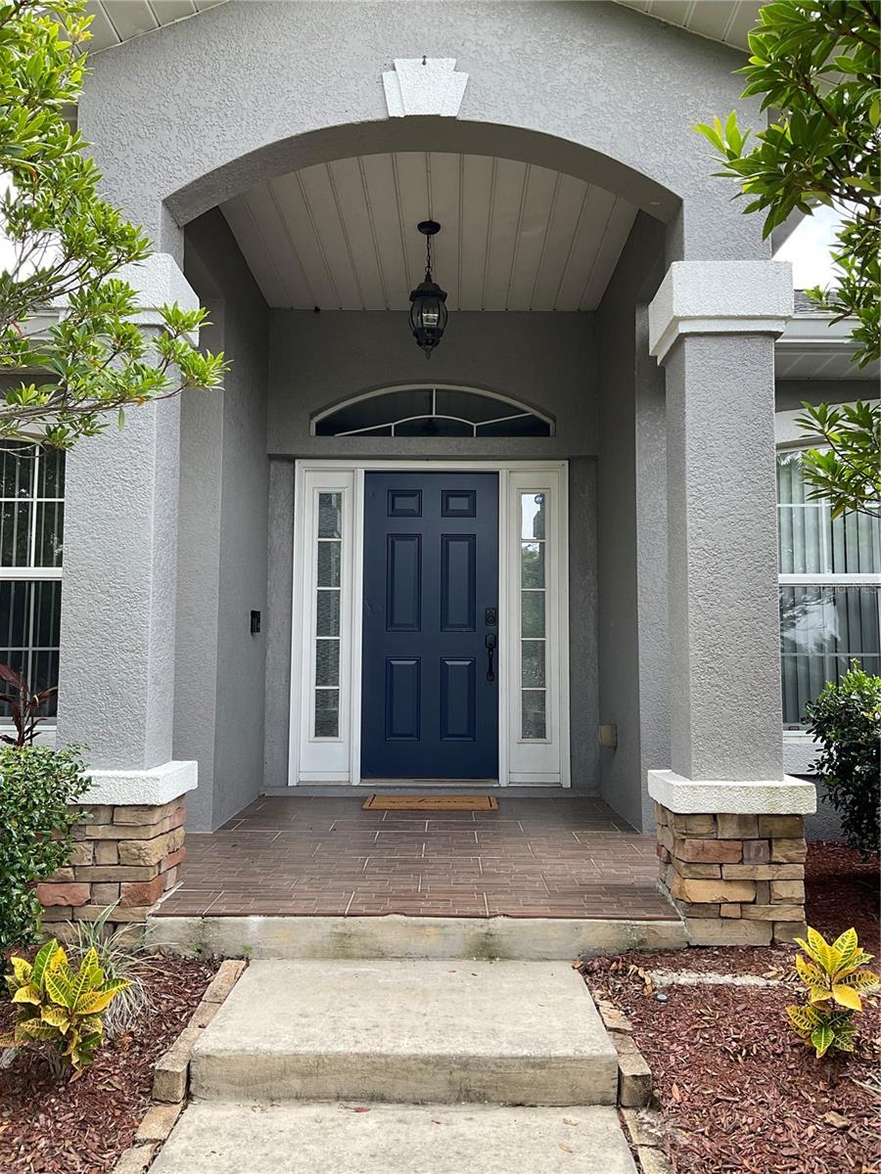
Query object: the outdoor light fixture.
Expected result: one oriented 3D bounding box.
[{"bbox_3d":[-0.062,-1.551,5.150,0.195,0.722,0.195,0,-5,1],"label":"outdoor light fixture"}]

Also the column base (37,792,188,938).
[{"bbox_3d":[-1.186,0.989,3.571,0.430,0.450,0.450,0,-5,1],"label":"column base"}]

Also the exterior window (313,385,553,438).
[{"bbox_3d":[-0.048,-1.131,6.488,1.585,0.380,0.080,0,-5,1],"label":"exterior window"}]

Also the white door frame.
[{"bbox_3d":[-0.063,0.228,6.427,1.795,2.120,0.140,0,-5,1],"label":"white door frame"}]

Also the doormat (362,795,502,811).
[{"bbox_3d":[-0.053,1.306,5.958,0.790,0.015,0.510,0,-5,1],"label":"doormat"}]

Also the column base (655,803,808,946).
[{"bbox_3d":[1.026,1.002,3.532,0.430,0.445,0.450,0,-5,1],"label":"column base"}]

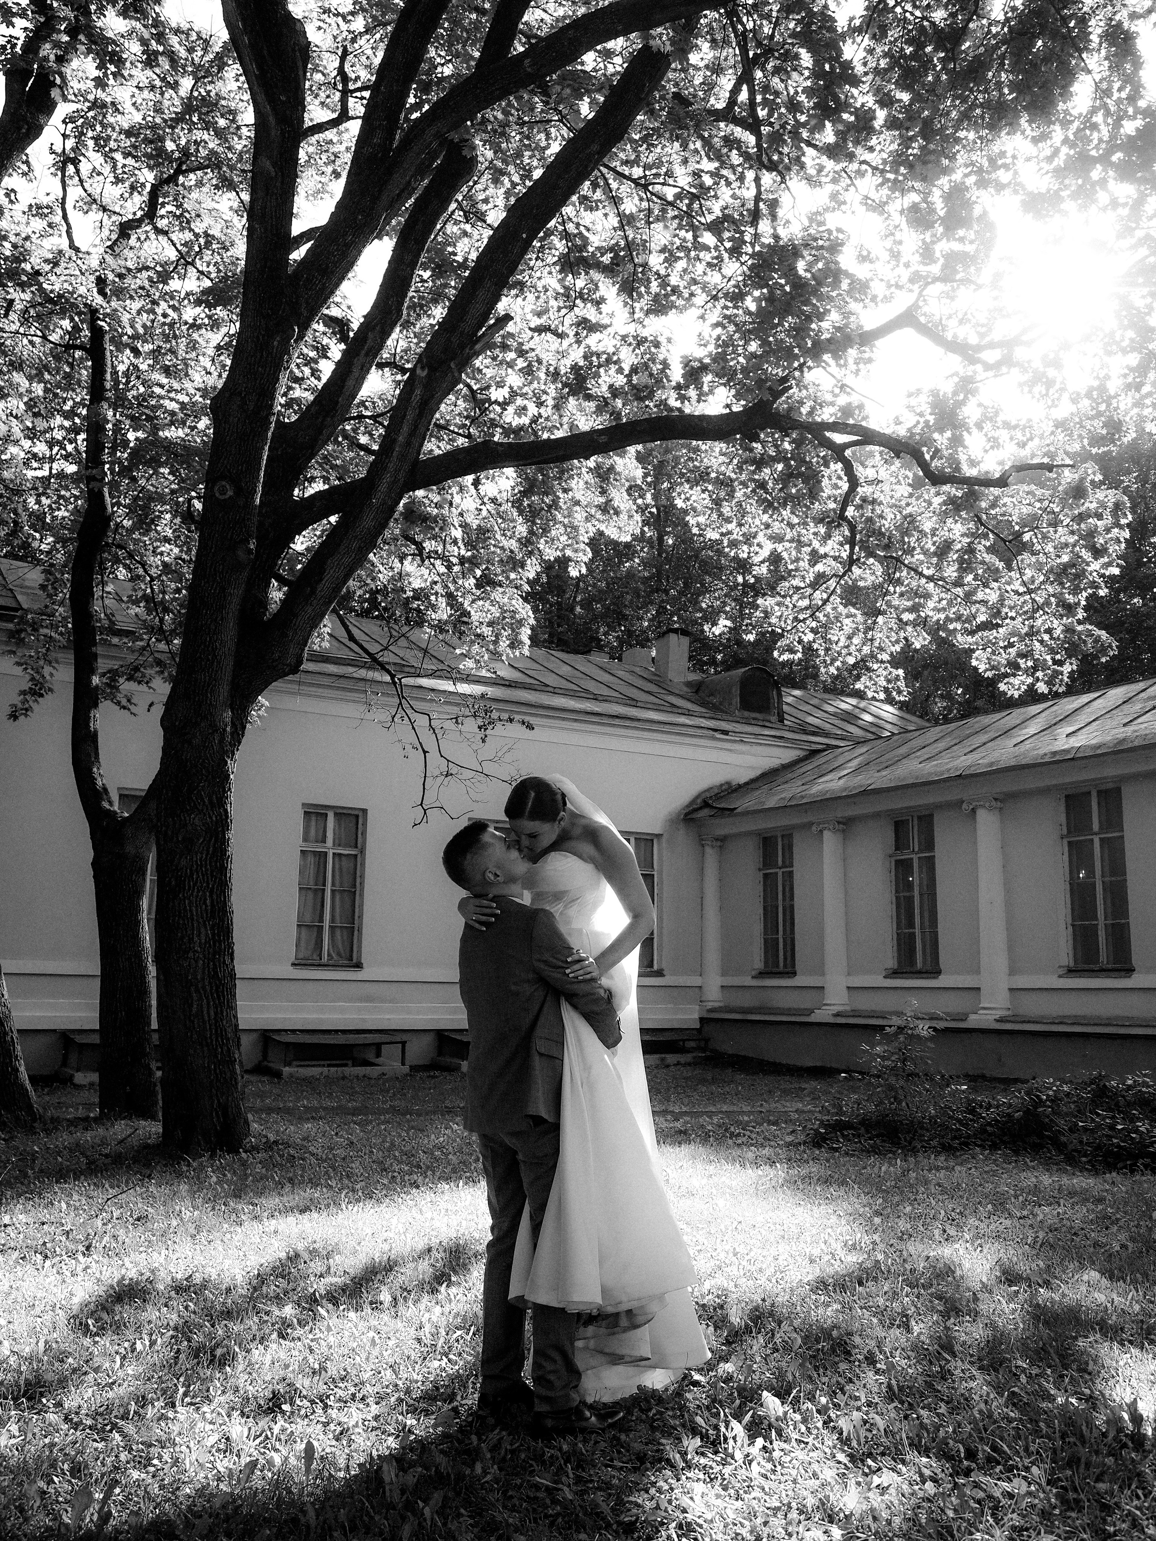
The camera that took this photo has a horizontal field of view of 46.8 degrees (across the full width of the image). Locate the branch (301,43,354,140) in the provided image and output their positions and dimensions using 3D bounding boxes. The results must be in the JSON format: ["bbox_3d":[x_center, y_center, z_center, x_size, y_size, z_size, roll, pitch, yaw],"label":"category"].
[{"bbox_3d":[-2.222,-6.030,11.850,0.480,0.870,0.300,1,-10,0],"label":"branch"}]

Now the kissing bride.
[{"bbox_3d":[0.032,0.986,4.230,0.780,1.900,0.600,6,-11,-29],"label":"kissing bride"}]

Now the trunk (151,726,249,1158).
[{"bbox_3d":[-3.038,1.371,10.750,0.700,3.380,0.680,-3,-9,0],"label":"trunk"}]

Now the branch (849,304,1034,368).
[{"bbox_3d":[3.126,-3.737,11.500,1.550,0.580,0.500,1,-10,0],"label":"branch"}]

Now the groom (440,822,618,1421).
[{"bbox_3d":[-0.136,1.046,4.020,0.540,1.760,0.520,7,-11,-32],"label":"groom"}]

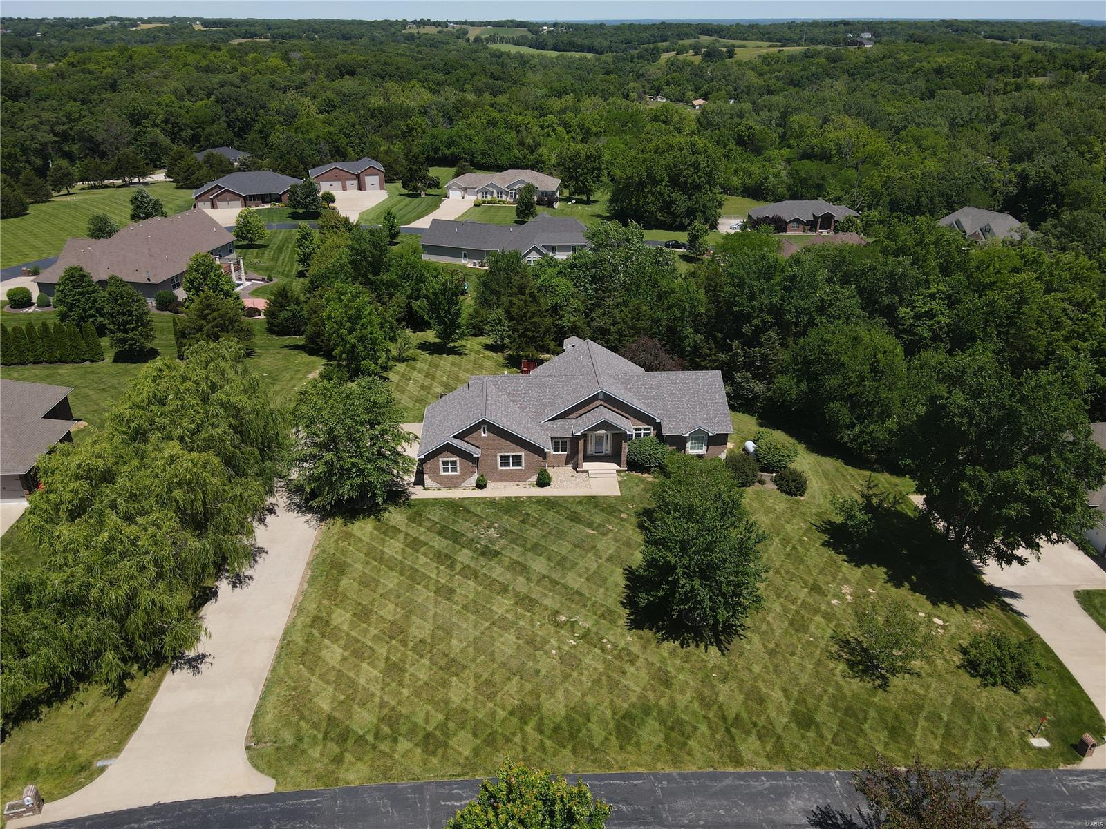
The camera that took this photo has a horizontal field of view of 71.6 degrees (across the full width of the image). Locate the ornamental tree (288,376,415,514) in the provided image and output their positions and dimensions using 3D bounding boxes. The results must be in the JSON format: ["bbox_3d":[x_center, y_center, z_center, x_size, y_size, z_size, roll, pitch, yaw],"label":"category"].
[{"bbox_3d":[-17.000,2.650,65.780,10.400,11.800,10.400,0,27,0],"label":"ornamental tree"}]

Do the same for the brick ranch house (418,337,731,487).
[{"bbox_3d":[2.000,-0.950,77.310,29.000,7.600,18.500,-1,27,-3],"label":"brick ranch house"}]

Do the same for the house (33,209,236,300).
[{"bbox_3d":[-67.350,-26.890,127.180,20.500,7.800,26.500,2,27,4],"label":"house"}]

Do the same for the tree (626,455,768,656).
[{"bbox_3d":[10.100,8.920,52.480,8.800,12.900,8.800,0,27,0],"label":"tree"}]

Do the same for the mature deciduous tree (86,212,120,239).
[{"bbox_3d":[-77.631,-32.068,132.287,5.811,5.900,5.695,0,27,0],"label":"mature deciduous tree"}]

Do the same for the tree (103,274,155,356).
[{"bbox_3d":[-53.100,-12.500,96.450,5.400,10.500,5.400,0,27,0],"label":"tree"}]

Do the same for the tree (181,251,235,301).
[{"bbox_3d":[-51.100,-20.310,114.370,7.100,7.900,7.100,0,27,0],"label":"tree"}]

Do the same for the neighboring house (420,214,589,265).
[{"bbox_3d":[-7.272,-31.473,134.085,28.000,7.000,14.000,4,28,7],"label":"neighboring house"}]

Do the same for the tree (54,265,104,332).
[{"bbox_3d":[-56.661,-13.456,92.184,6.024,9.130,5.904,0,27,0],"label":"tree"}]

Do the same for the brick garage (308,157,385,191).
[{"bbox_3d":[-48.070,-55.970,179.240,16.600,5.700,11.500,-8,29,-15],"label":"brick garage"}]

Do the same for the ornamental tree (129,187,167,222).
[{"bbox_3d":[-85.000,-44.090,161.170,6.800,7.100,6.800,0,27,0],"label":"ornamental tree"}]

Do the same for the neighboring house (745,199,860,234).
[{"bbox_3d":[55.643,-46.085,174.705,24.500,6.200,12.500,0,27,0],"label":"neighboring house"}]

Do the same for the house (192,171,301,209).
[{"bbox_3d":[-70.230,-52.980,178.670,23.000,6.800,15.000,-7,28,-13],"label":"house"}]

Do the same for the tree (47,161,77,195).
[{"bbox_3d":[-119.100,-57.640,186.140,6.000,8.200,6.000,0,27,0],"label":"tree"}]

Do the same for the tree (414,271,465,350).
[{"bbox_3d":[-13.060,-11.864,89.850,5.872,10.200,5.754,0,27,0],"label":"tree"}]

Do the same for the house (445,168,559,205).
[{"bbox_3d":[-10.770,-52.122,172.880,25.500,6.200,13.500,3,28,5],"label":"house"}]

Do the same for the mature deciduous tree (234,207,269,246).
[{"bbox_3d":[-51.796,-32.266,131.527,5.928,6.960,5.809,0,27,0],"label":"mature deciduous tree"}]

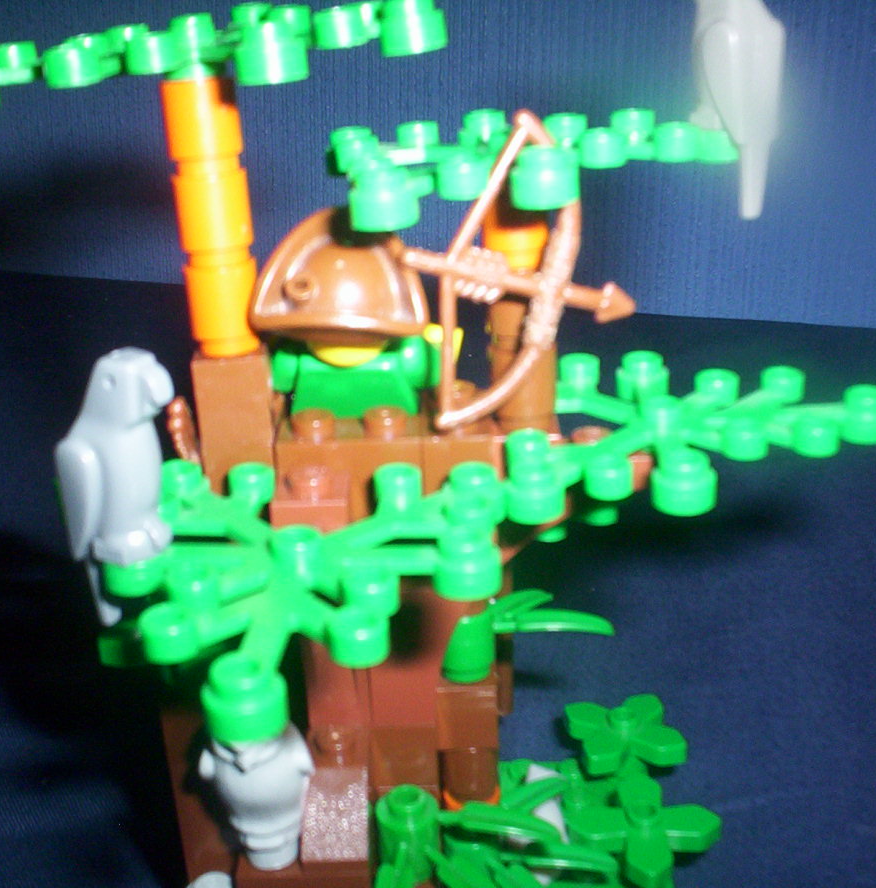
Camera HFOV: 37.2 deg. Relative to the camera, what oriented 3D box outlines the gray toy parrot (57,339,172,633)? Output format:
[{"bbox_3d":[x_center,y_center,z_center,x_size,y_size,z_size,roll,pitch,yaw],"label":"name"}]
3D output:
[{"bbox_3d":[-0.029,0.005,0.119,0.010,0.027,0.008,13,29,29],"label":"gray toy parrot"}]

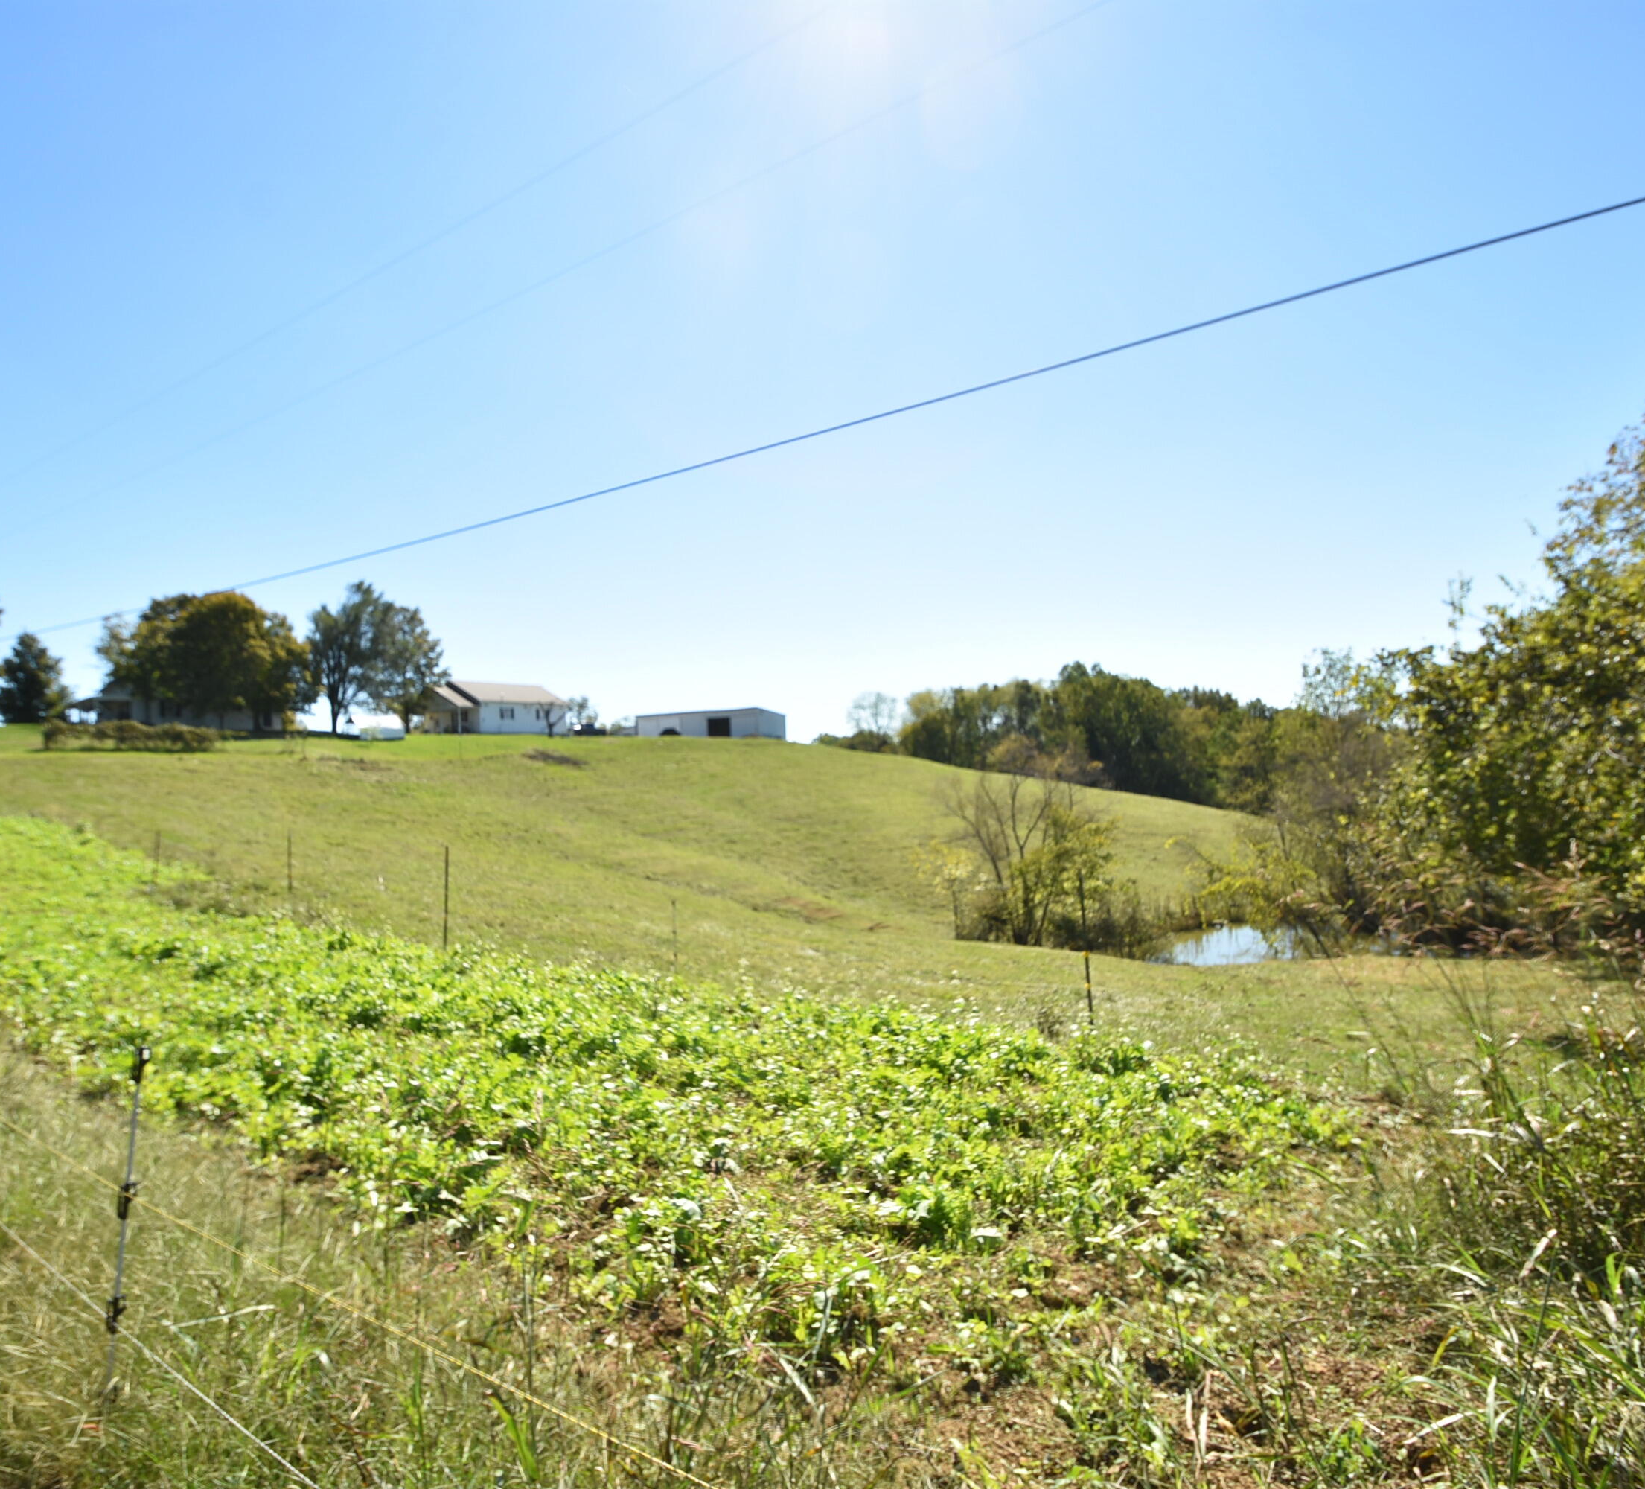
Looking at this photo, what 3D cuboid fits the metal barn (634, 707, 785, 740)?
[{"bbox_3d":[-14.380,-1.830,119.850,17.300,4.350,8.150,-3,-2,21],"label":"metal barn"}]

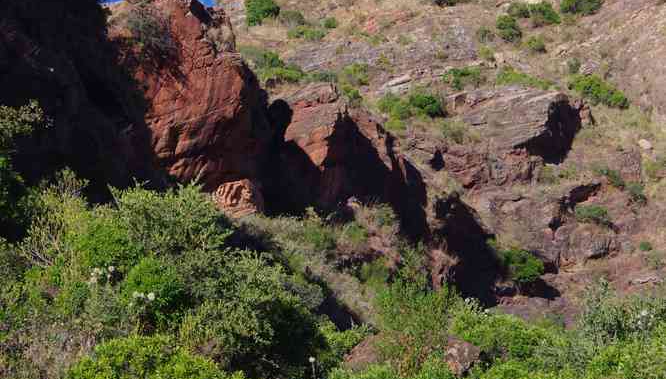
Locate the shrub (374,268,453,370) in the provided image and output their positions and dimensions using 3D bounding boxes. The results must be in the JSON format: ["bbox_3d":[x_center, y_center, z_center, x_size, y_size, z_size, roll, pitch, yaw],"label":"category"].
[{"bbox_3d":[2.452,3.894,80.000,2.320,3.000,1.970,0,-8,0],"label":"shrub"}]

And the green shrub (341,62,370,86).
[{"bbox_3d":[1.321,-6.751,158.000,1.760,1.370,1.500,0,-8,0],"label":"green shrub"}]

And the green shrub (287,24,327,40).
[{"bbox_3d":[-1.693,-10.033,172.000,2.560,0.990,2.170,0,-8,0],"label":"green shrub"}]

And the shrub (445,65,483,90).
[{"bbox_3d":[7.515,-6.450,155.000,2.190,1.450,1.860,0,-8,0],"label":"shrub"}]

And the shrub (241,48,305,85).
[{"bbox_3d":[-2.652,-5.393,118.000,2.722,1.531,1.769,0,-8,0],"label":"shrub"}]

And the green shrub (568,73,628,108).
[{"bbox_3d":[15.093,-5.628,153.000,3.410,1.990,2.900,0,-8,0],"label":"green shrub"}]

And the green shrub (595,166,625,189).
[{"bbox_3d":[14.382,-0.624,140.000,1.560,1.110,1.330,0,-8,0],"label":"green shrub"}]

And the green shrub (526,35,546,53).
[{"bbox_3d":[7.939,-5.696,105.000,0.780,0.681,0.663,0,-8,0],"label":"green shrub"}]

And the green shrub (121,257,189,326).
[{"bbox_3d":[-2.984,1.705,45.000,1.103,1.135,0.993,0,-8,0],"label":"green shrub"}]

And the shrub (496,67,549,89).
[{"bbox_3d":[8.238,-4.869,117.000,2.193,0.928,1.316,0,-8,0],"label":"shrub"}]

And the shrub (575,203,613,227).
[{"bbox_3d":[12.969,1.245,134.000,1.890,1.160,1.610,0,-8,0],"label":"shrub"}]

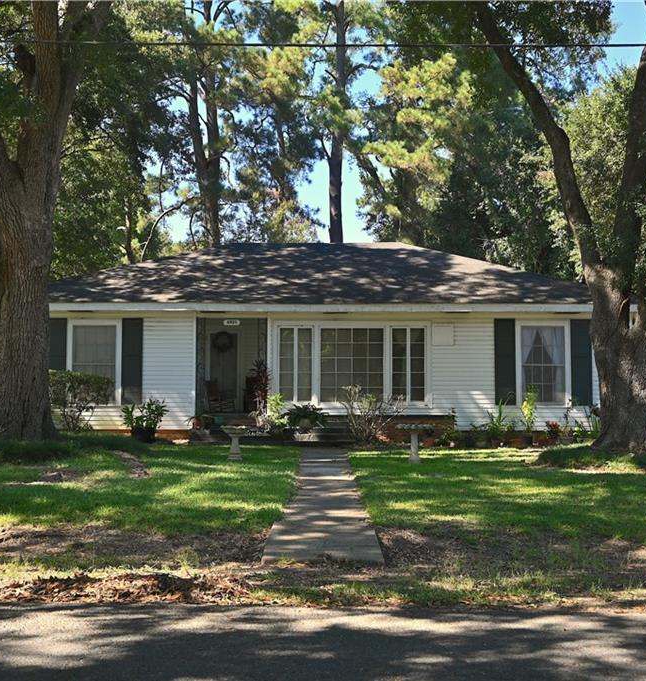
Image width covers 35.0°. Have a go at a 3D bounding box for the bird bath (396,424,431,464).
[{"bbox_3d":[1.630,1.848,18.226,0.677,0.701,0.677,0,-3,0],"label":"bird bath"}]

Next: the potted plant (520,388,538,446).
[{"bbox_3d":[4.478,1.673,22.242,0.413,1.257,0.413,0,-3,0],"label":"potted plant"}]

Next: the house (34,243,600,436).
[{"bbox_3d":[-0.255,-0.037,27.894,15.459,5.279,10.400,0,-3,0],"label":"house"}]

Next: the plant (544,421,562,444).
[{"bbox_3d":[4.985,2.009,22.223,0.391,0.541,0.391,0,-3,0],"label":"plant"}]

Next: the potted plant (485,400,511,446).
[{"bbox_3d":[3.825,1.803,22.235,0.587,0.997,0.557,0,-3,0],"label":"potted plant"}]

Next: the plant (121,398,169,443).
[{"bbox_3d":[-3.835,1.736,22.138,1.028,0.960,0.874,0,-3,0],"label":"plant"}]

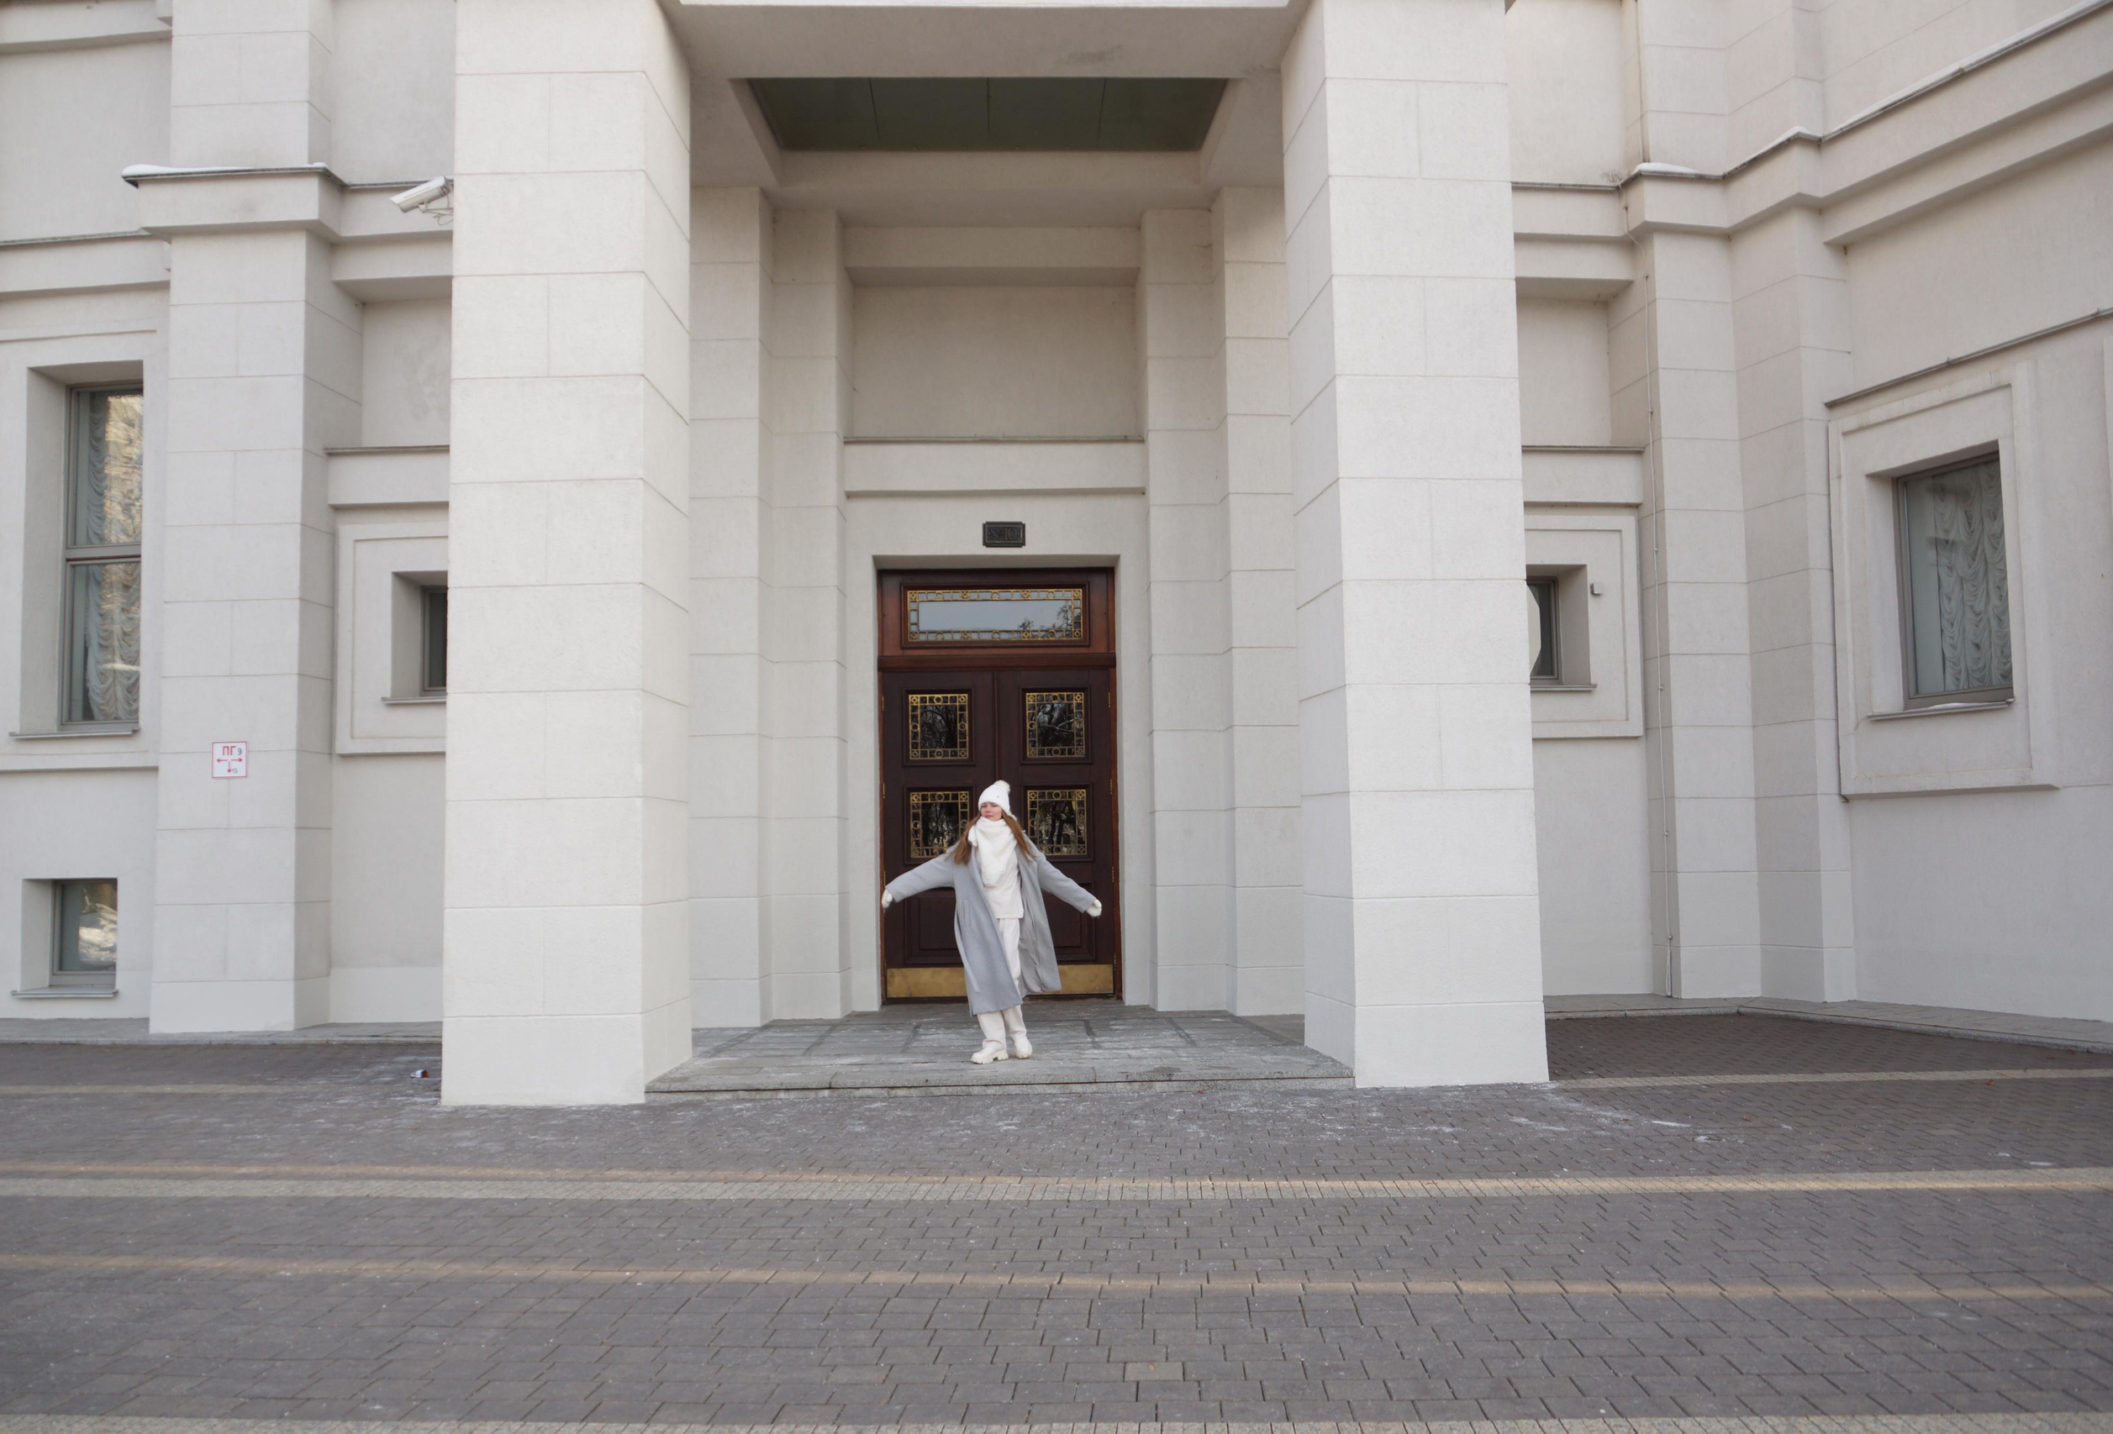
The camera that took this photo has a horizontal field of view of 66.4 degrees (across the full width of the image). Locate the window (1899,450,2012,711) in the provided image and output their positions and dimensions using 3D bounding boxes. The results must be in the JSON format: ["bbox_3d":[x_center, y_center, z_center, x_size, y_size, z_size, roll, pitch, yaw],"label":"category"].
[{"bbox_3d":[6.769,-1.000,12.032,0.120,1.802,1.120,1,-5,-22],"label":"window"}]

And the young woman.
[{"bbox_3d":[-0.394,1.242,9.897,1.320,1.699,0.500,-2,-4,12],"label":"young woman"}]

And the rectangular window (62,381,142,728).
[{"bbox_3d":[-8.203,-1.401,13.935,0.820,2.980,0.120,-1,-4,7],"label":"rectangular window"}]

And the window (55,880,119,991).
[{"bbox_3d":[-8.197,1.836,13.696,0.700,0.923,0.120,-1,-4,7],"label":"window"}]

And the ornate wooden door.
[{"bbox_3d":[-0.467,0.554,13.388,1.945,3.586,0.150,-1,-4,-2],"label":"ornate wooden door"}]

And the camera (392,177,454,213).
[{"bbox_3d":[-3.769,-3.097,9.584,0.350,0.110,0.110,-20,-7,6],"label":"camera"}]

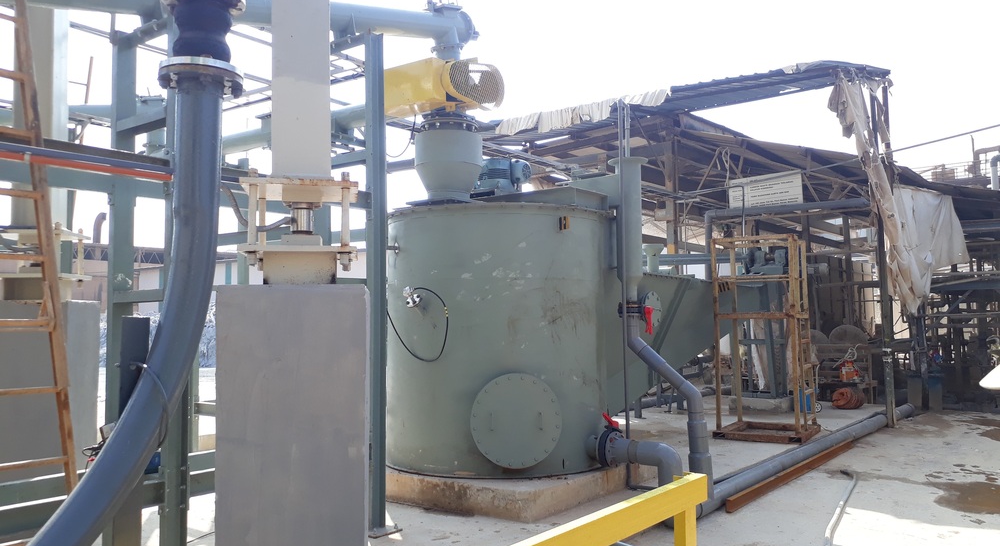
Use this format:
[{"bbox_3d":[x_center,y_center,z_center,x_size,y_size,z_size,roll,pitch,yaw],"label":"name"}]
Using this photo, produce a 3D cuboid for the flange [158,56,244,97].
[{"bbox_3d":[-1.079,-0.718,2.820,0.285,0.080,0.285,1,-5,-21],"label":"flange"}]

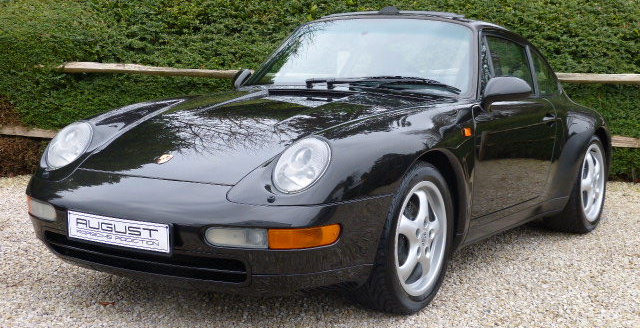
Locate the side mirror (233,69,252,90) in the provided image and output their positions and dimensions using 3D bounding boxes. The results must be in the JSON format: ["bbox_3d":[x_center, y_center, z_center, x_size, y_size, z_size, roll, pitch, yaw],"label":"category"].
[{"bbox_3d":[-0.414,-0.471,5.257,0.185,0.130,0.120,5,7,32],"label":"side mirror"}]

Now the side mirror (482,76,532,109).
[{"bbox_3d":[0.893,-0.346,4.399,0.200,0.135,0.120,5,7,32],"label":"side mirror"}]

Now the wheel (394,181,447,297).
[{"bbox_3d":[0.350,0.299,3.791,0.160,0.470,0.470,5,7,32],"label":"wheel"}]

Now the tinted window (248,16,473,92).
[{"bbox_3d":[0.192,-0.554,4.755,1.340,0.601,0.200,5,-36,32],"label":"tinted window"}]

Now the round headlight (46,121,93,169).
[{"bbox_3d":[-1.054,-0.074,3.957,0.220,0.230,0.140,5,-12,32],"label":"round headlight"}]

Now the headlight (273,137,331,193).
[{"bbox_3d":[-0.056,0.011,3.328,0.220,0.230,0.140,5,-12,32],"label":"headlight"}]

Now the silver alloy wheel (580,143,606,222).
[{"bbox_3d":[1.592,0.110,5.672,0.170,0.470,0.470,5,7,32],"label":"silver alloy wheel"}]

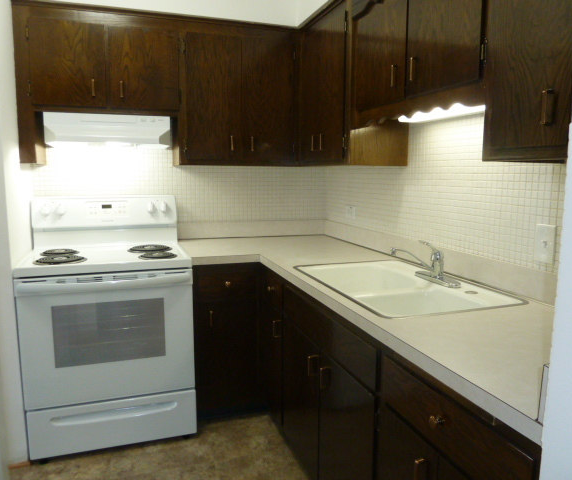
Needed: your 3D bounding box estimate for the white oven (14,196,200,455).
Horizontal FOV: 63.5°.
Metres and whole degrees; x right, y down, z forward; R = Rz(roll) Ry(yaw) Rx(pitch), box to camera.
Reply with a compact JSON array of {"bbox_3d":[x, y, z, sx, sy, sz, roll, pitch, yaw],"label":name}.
[{"bbox_3d":[-0.916,0.379,2.451,0.754,1.193,0.712,-3,9,-19],"label":"white oven"}]

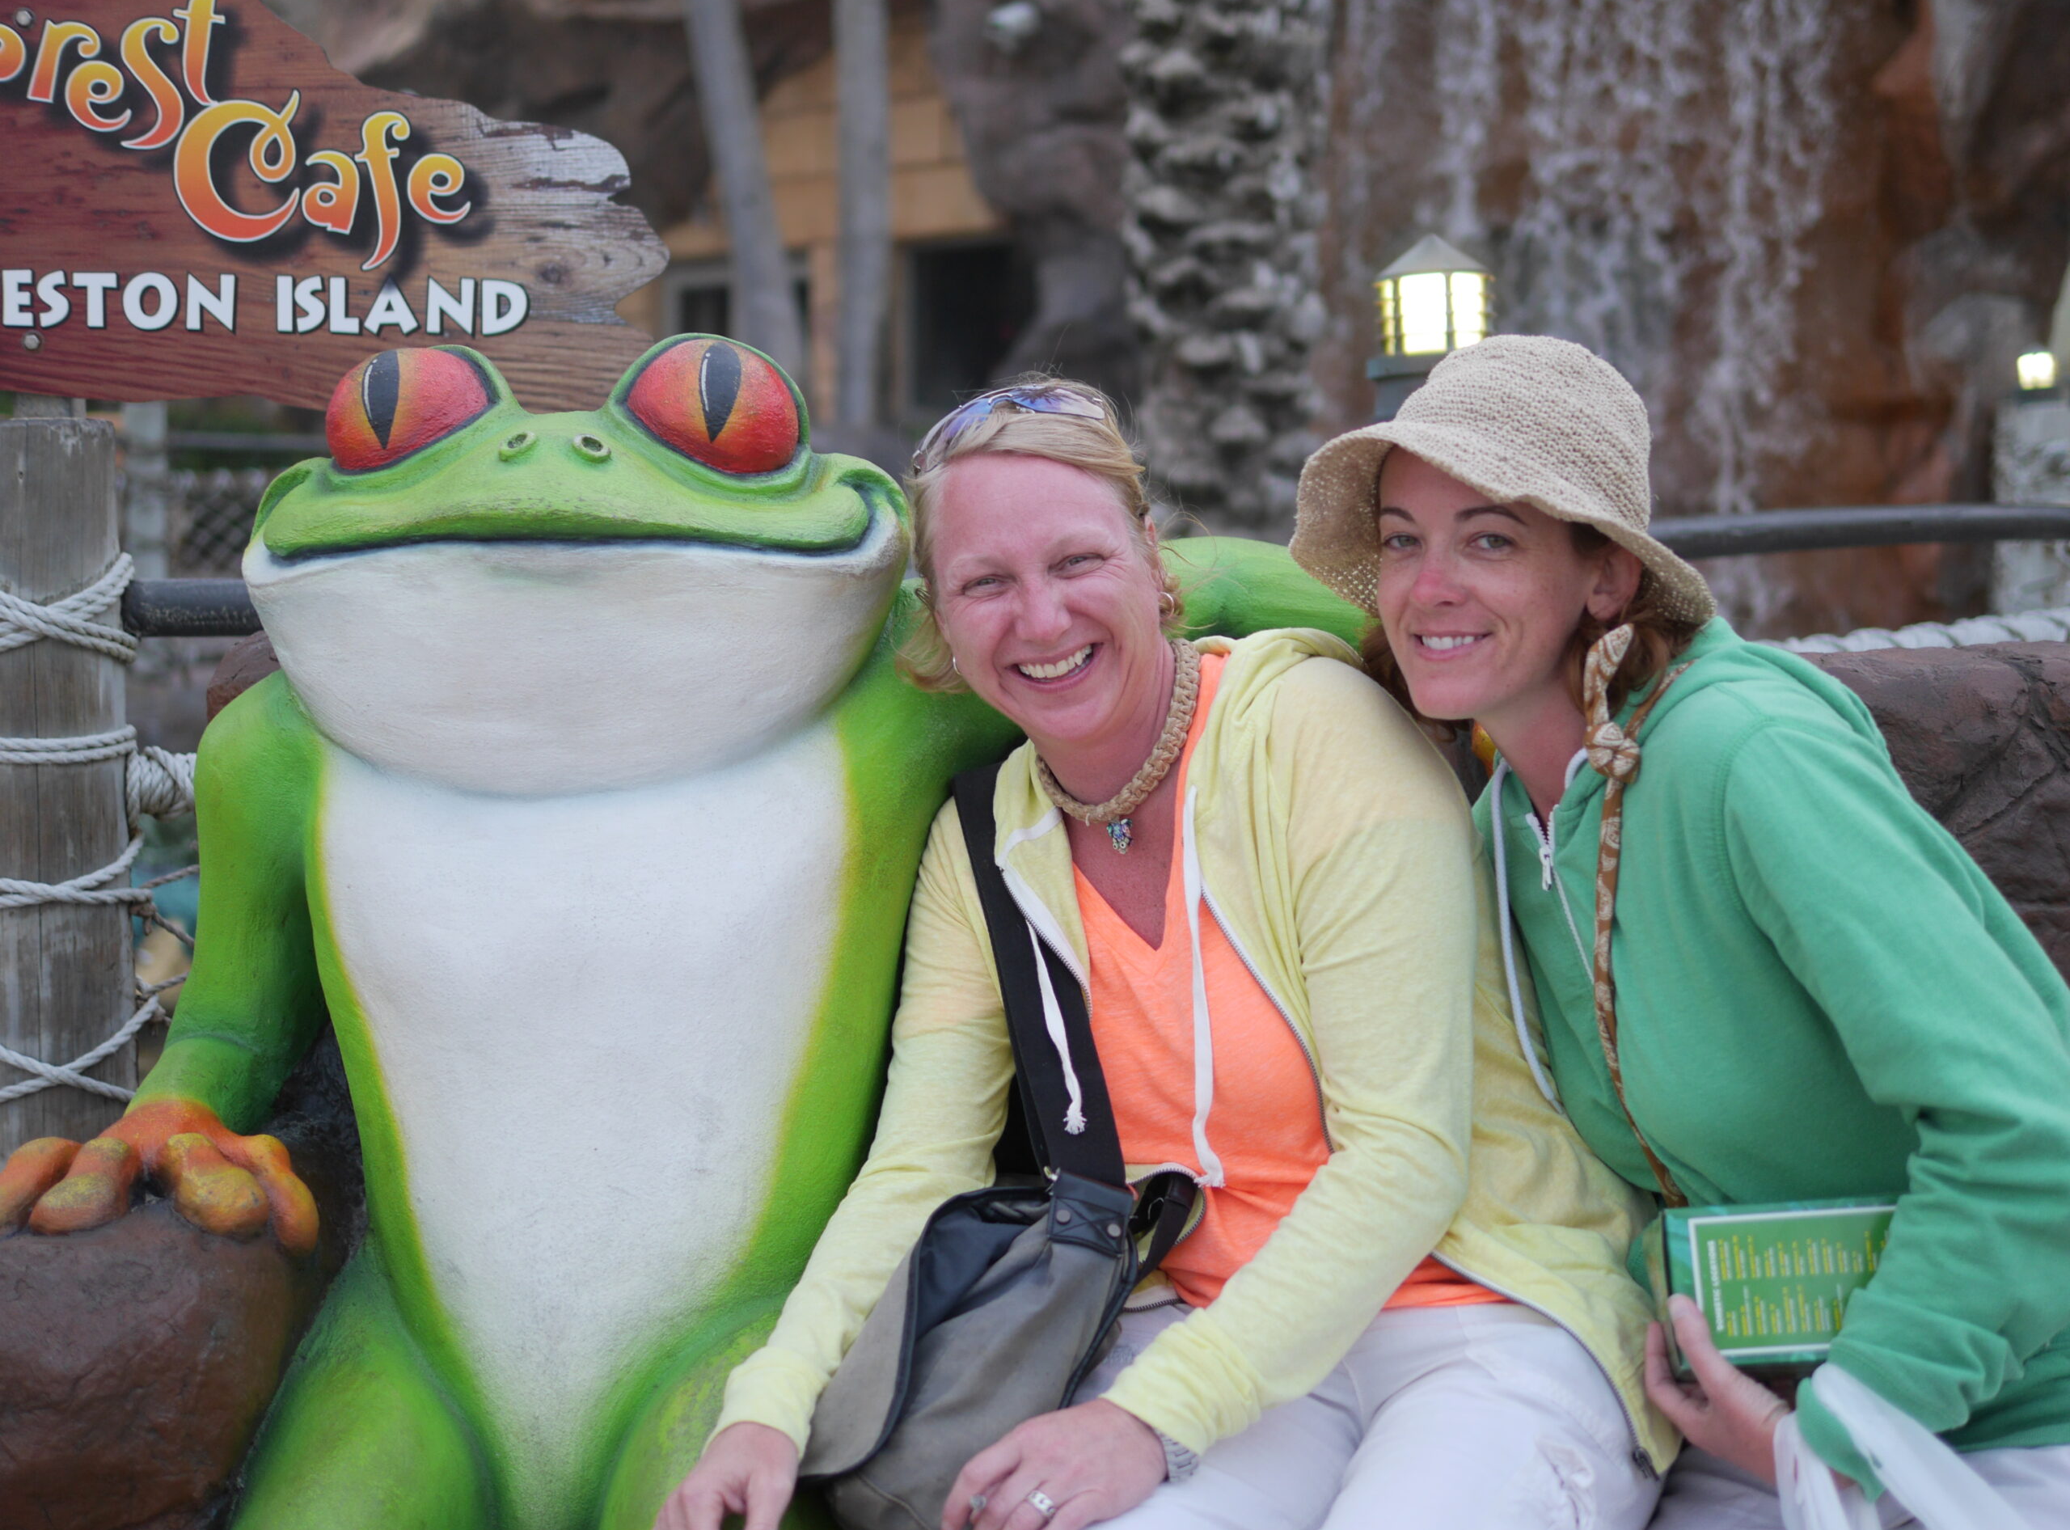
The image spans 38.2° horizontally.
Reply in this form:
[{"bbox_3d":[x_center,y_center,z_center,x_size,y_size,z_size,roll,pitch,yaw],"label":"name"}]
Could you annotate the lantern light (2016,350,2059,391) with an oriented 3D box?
[{"bbox_3d":[4.021,-1.584,12.000,0.165,0.170,0.165,0,4,18],"label":"lantern light"}]

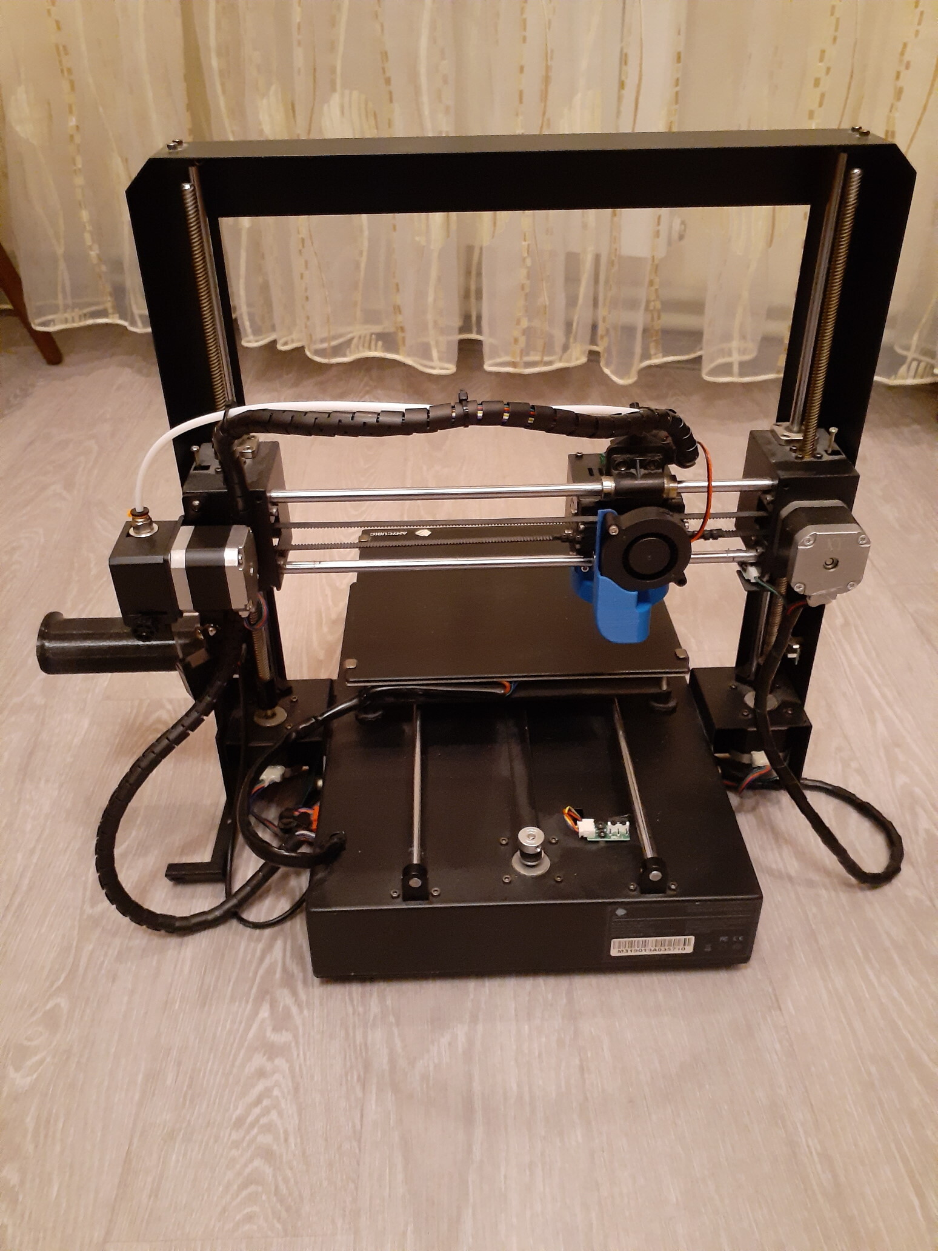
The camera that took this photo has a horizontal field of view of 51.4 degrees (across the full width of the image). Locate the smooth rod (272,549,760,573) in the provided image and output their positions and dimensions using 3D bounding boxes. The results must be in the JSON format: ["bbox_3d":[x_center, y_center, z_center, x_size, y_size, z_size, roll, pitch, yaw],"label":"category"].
[{"bbox_3d":[0.033,-0.040,0.605,0.310,0.009,0.009,-1,33,0],"label":"smooth rod"}]

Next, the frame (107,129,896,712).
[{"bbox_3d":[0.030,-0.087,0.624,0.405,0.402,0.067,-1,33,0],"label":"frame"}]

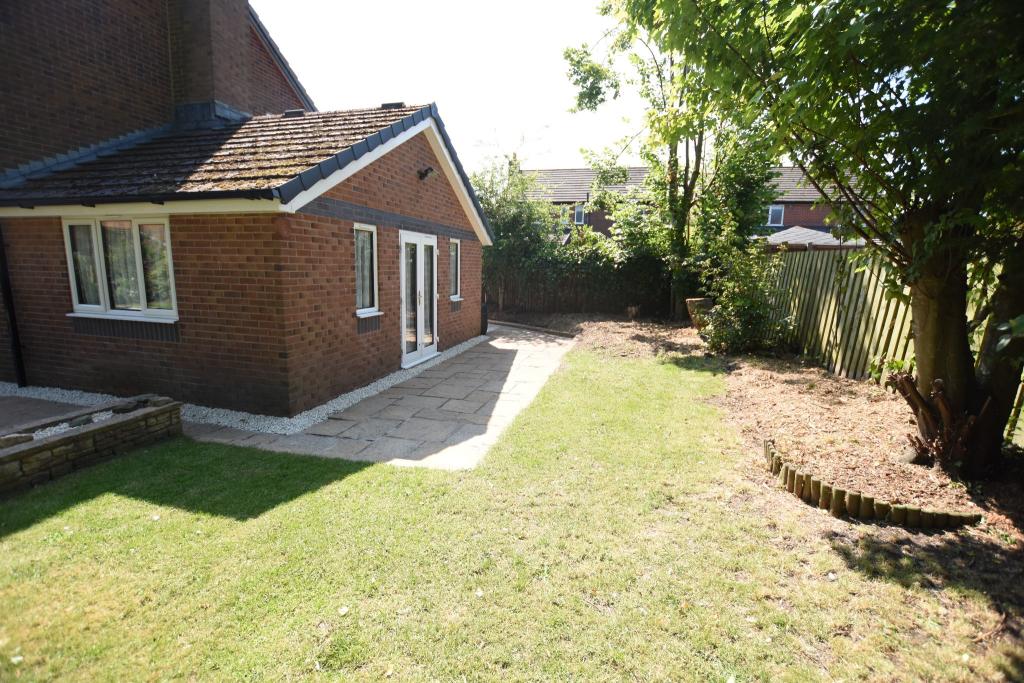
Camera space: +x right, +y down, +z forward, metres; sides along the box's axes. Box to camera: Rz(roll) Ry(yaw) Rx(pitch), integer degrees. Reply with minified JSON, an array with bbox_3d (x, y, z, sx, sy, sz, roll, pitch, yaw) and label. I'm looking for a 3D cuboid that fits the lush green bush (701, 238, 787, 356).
[{"bbox_3d":[4.872,-0.971,9.052,1.800,2.200,1.600,1,10,0],"label":"lush green bush"}]

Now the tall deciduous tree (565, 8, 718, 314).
[{"bbox_3d":[3.864,-5.367,13.657,4.800,9.200,4.500,1,10,0],"label":"tall deciduous tree"}]

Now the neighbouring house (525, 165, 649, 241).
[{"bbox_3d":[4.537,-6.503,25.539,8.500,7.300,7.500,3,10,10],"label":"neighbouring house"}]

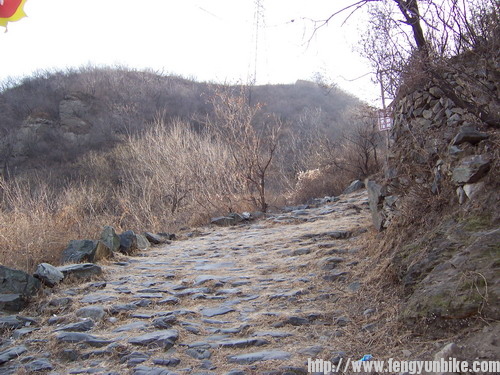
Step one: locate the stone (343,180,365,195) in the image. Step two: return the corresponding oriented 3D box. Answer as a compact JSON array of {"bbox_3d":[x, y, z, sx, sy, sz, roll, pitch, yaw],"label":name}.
[{"bbox_3d":[4.036,0.019,18.500,0.850,0.500,0.600,0,-2,14],"label":"stone"}]

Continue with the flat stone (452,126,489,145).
[{"bbox_3d":[3.848,-0.905,8.300,0.600,0.280,0.450,-1,-2,20],"label":"flat stone"}]

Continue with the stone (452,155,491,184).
[{"bbox_3d":[3.671,-0.298,7.900,0.600,0.460,0.480,-1,-2,20],"label":"stone"}]

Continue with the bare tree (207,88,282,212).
[{"bbox_3d":[-0.164,-1.102,14.200,2.250,3.700,2.100,0,-2,0],"label":"bare tree"}]

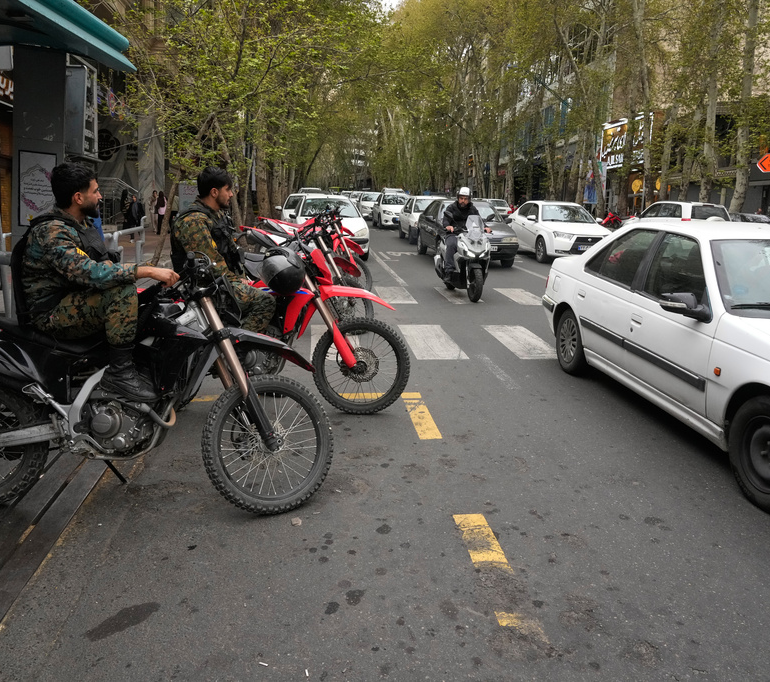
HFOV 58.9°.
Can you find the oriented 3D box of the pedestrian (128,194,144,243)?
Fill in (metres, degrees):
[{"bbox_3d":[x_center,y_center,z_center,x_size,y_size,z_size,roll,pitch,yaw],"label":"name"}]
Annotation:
[{"bbox_3d":[-8.801,-4.322,24.246,0.520,1.680,0.420,1,10,-3],"label":"pedestrian"}]

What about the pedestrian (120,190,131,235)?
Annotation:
[{"bbox_3d":[-9.550,-4.738,25.144,0.480,1.650,0.380,0,10,-12],"label":"pedestrian"}]

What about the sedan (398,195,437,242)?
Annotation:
[{"bbox_3d":[1.440,-3.893,21.640,1.640,1.450,4.050,0,13,-7],"label":"sedan"}]

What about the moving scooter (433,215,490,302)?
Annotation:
[{"bbox_3d":[1.224,-1.298,10.470,0.740,1.200,1.930,-1,11,-10],"label":"moving scooter"}]

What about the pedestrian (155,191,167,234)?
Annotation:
[{"bbox_3d":[-8.403,-4.802,25.600,0.460,1.640,0.340,-1,11,-11],"label":"pedestrian"}]

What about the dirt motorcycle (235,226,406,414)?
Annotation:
[{"bbox_3d":[-0.910,-0.081,4.777,2.200,1.230,0.820,1,12,-3],"label":"dirt motorcycle"}]

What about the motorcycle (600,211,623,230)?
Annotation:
[{"bbox_3d":[11.435,-5.904,34.000,2.100,1.150,0.800,-7,13,-40],"label":"motorcycle"}]

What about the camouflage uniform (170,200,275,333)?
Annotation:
[{"bbox_3d":[-1.112,-0.465,4.700,0.700,0.970,0.580,1,11,-3],"label":"camouflage uniform"}]

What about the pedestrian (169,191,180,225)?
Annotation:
[{"bbox_3d":[-8.020,-4.944,26.000,0.500,1.700,0.400,-9,15,-44],"label":"pedestrian"}]

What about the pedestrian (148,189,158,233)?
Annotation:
[{"bbox_3d":[-8.820,-4.919,26.000,0.460,1.660,0.360,-2,11,-17],"label":"pedestrian"}]

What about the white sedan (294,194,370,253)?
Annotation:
[{"bbox_3d":[-1.321,-2.819,16.760,1.660,1.440,3.950,0,12,-7],"label":"white sedan"}]

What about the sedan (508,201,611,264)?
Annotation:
[{"bbox_3d":[4.346,-2.850,17.326,1.750,1.460,4.500,0,12,-4],"label":"sedan"}]

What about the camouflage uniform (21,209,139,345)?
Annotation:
[{"bbox_3d":[-1.460,-0.310,3.320,0.650,0.670,0.560,2,10,0],"label":"camouflage uniform"}]

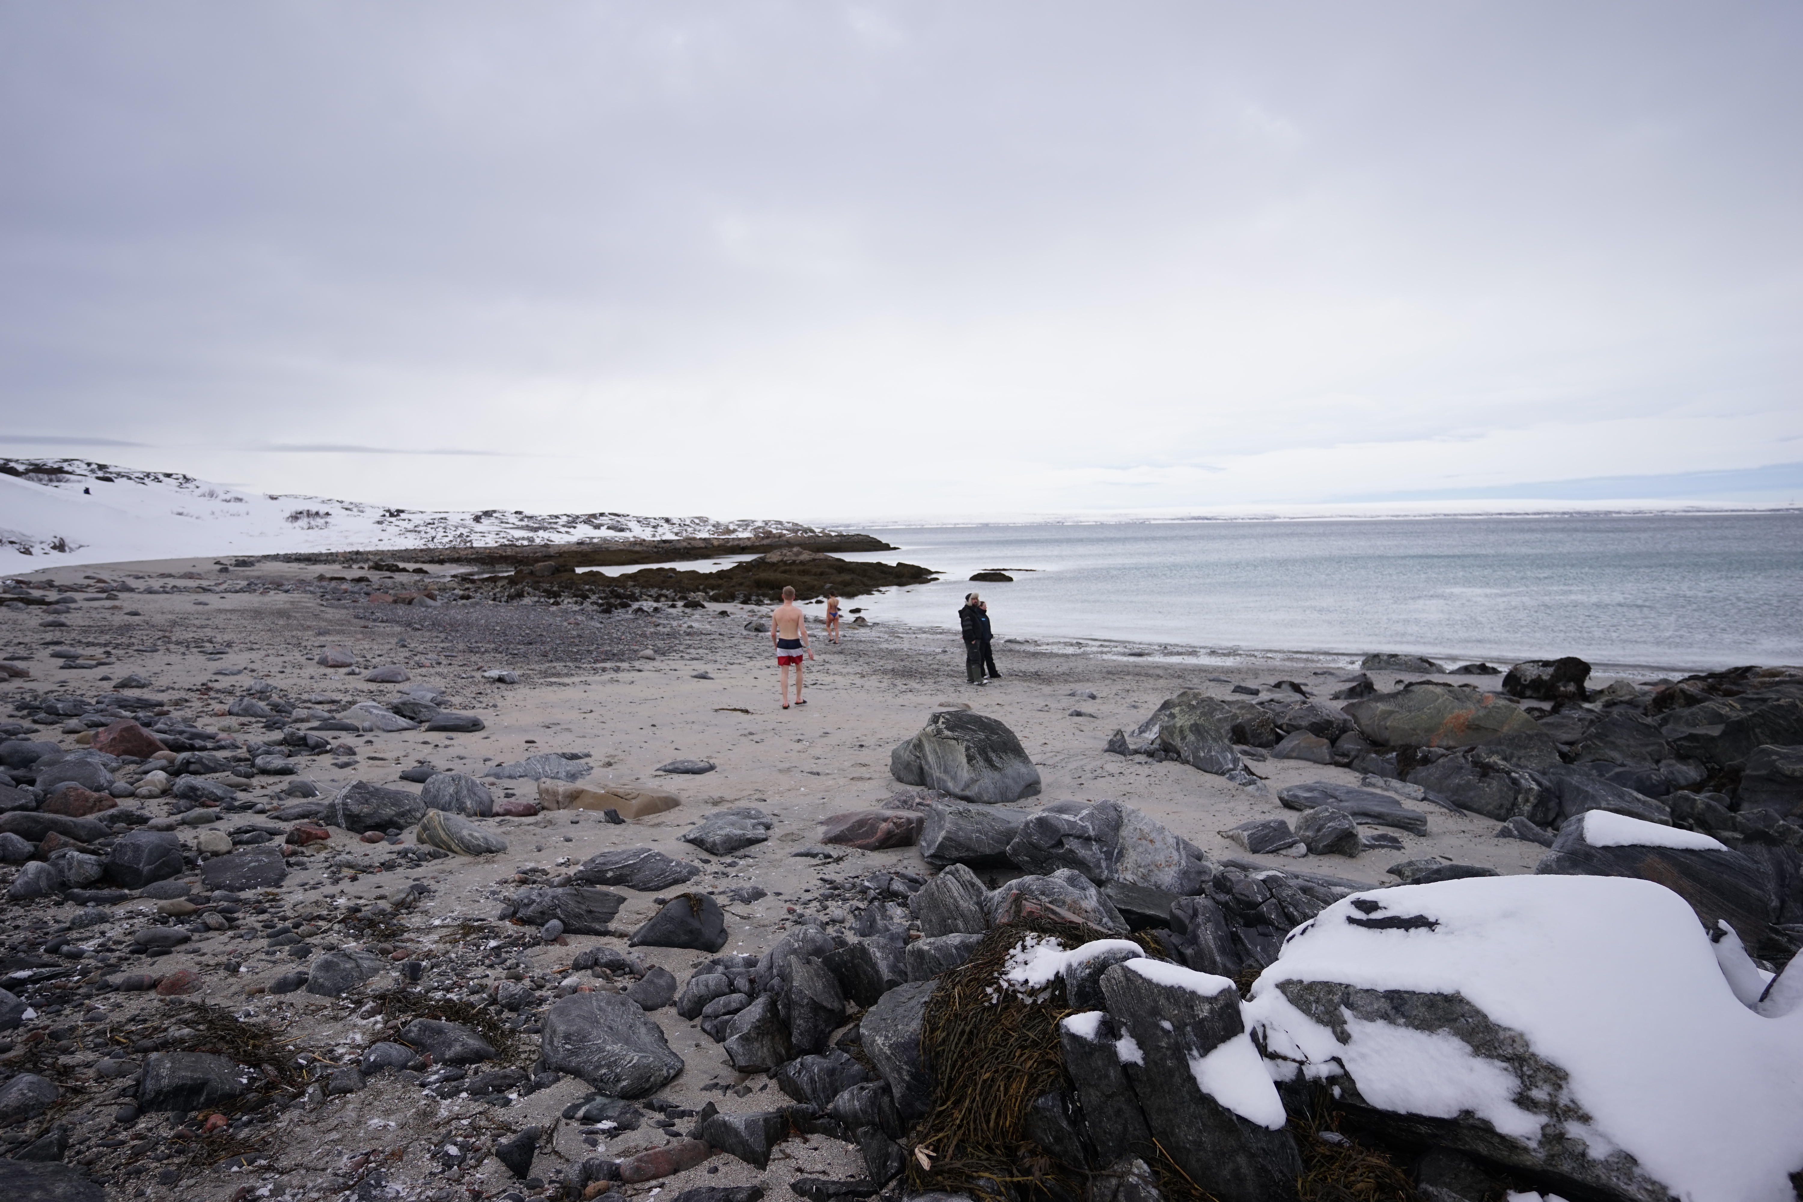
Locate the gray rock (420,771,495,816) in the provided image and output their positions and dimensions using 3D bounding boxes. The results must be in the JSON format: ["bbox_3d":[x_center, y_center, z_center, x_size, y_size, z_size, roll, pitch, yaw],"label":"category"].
[{"bbox_3d":[-3.417,1.487,6.546,0.500,0.315,0.375,-2,5,-15],"label":"gray rock"}]

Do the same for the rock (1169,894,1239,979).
[{"bbox_3d":[1.339,1.499,3.774,0.305,0.355,0.275,0,5,10],"label":"rock"}]

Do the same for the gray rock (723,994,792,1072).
[{"bbox_3d":[-0.529,1.568,3.133,0.247,0.224,0.223,-1,5,0],"label":"gray rock"}]

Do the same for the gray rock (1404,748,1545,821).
[{"bbox_3d":[5.061,1.574,7.529,0.840,0.502,1.051,-4,6,-30],"label":"gray rock"}]

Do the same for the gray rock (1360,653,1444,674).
[{"bbox_3d":[11.534,1.442,19.648,1.676,0.403,1.006,2,6,27],"label":"gray rock"}]

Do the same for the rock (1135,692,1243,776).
[{"bbox_3d":[3.096,1.374,9.214,0.851,0.765,1.134,-4,6,-35],"label":"rock"}]

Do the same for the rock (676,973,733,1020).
[{"bbox_3d":[-0.767,1.543,3.328,0.167,0.140,0.209,4,7,45],"label":"rock"}]

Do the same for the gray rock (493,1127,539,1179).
[{"bbox_3d":[-1.183,1.695,2.617,0.125,0.121,0.106,-3,5,-22],"label":"gray rock"}]

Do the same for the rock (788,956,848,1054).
[{"bbox_3d":[-0.328,1.597,3.376,0.217,0.343,0.239,0,5,15],"label":"rock"}]

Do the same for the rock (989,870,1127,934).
[{"bbox_3d":[0.788,1.514,4.301,0.712,0.279,0.463,0,5,8],"label":"rock"}]

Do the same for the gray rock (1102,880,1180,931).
[{"bbox_3d":[1.262,1.576,4.446,0.430,0.190,0.258,0,5,12],"label":"gray rock"}]

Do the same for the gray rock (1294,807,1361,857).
[{"bbox_3d":[3.046,1.654,6.104,0.411,0.324,0.329,0,5,10],"label":"gray rock"}]

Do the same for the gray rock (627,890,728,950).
[{"bbox_3d":[-1.026,1.471,3.924,0.431,0.208,0.302,-1,5,5],"label":"gray rock"}]

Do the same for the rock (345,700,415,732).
[{"bbox_3d":[-6.021,1.340,9.889,0.750,0.280,0.480,-3,5,-20],"label":"rock"}]

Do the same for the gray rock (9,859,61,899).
[{"bbox_3d":[-4.610,1.462,4.529,0.189,0.172,0.171,-4,6,-30],"label":"gray rock"}]

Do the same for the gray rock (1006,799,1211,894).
[{"bbox_3d":[1.298,1.548,5.409,1.250,0.474,0.650,0,5,16],"label":"gray rock"}]

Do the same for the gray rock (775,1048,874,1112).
[{"bbox_3d":[-0.252,1.560,2.772,0.300,0.150,0.190,-2,5,-10],"label":"gray rock"}]

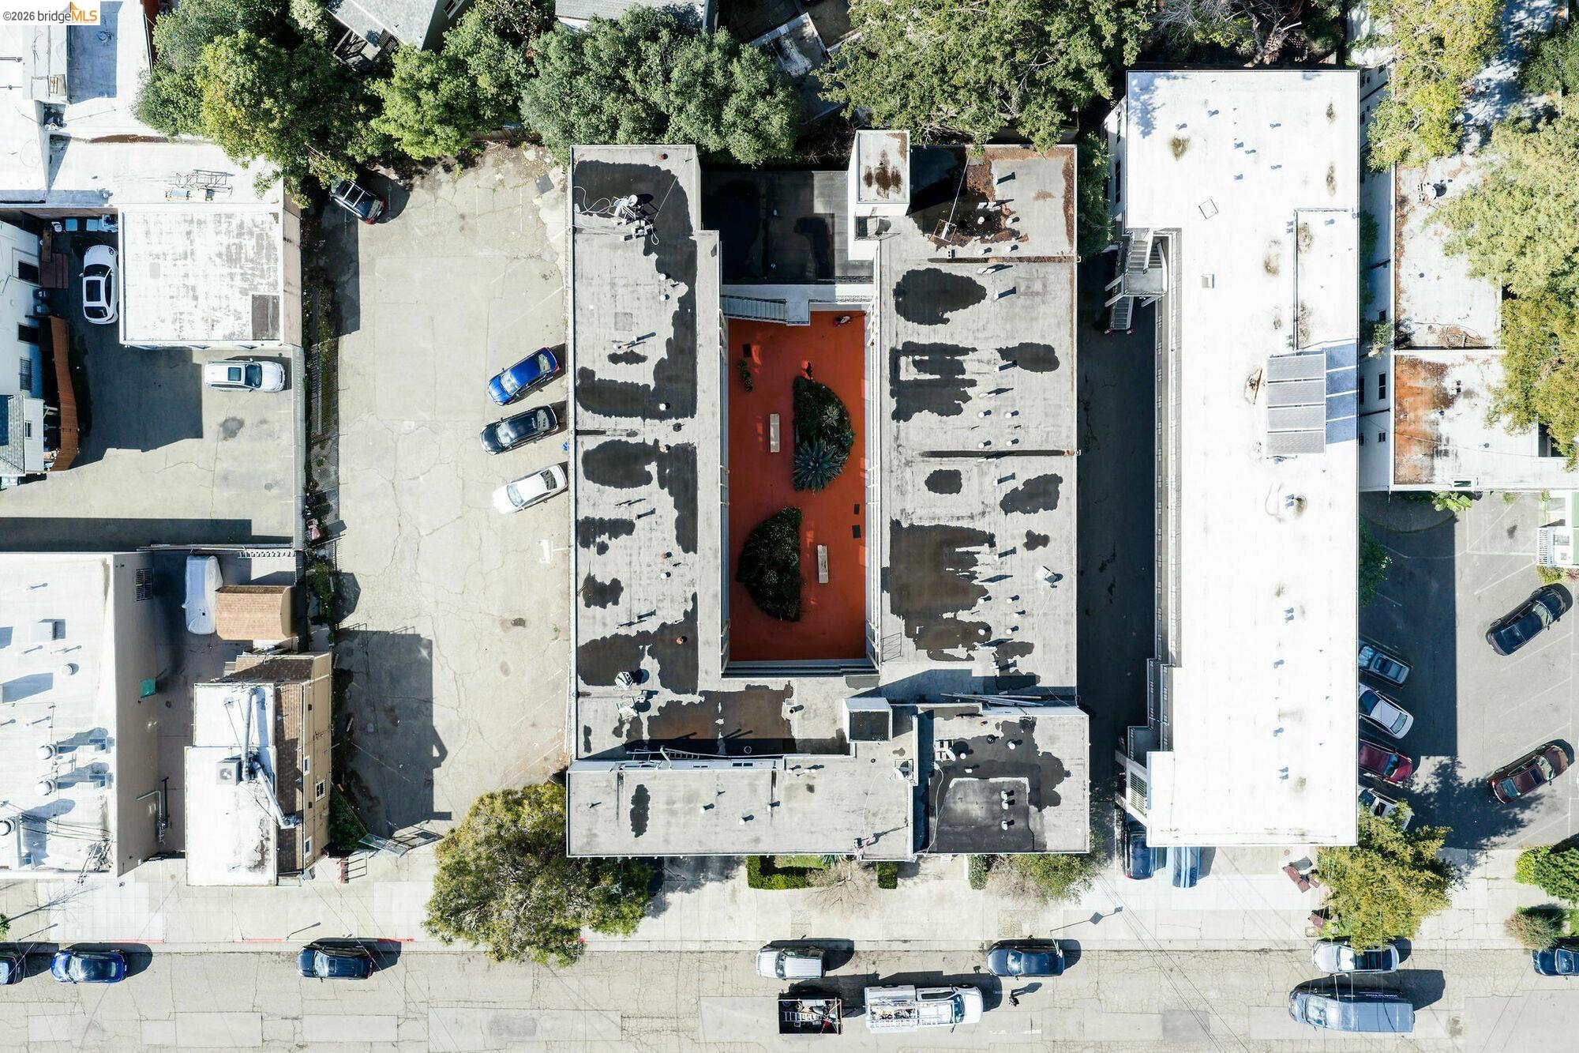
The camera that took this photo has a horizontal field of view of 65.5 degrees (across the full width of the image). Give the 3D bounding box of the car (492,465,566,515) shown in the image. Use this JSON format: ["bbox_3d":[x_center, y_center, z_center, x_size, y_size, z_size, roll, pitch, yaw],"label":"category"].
[{"bbox_3d":[-15.950,-2.246,75.262,4.720,1.450,1.810,-23,90,0],"label":"car"}]

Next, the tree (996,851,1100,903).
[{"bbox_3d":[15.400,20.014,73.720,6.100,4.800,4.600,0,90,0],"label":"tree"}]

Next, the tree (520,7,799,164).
[{"bbox_3d":[-7.450,-25.050,70.500,15.900,12.000,8.300,0,90,0],"label":"tree"}]

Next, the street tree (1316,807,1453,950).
[{"bbox_3d":[33.900,20.027,71.620,8.000,9.000,8.100,0,90,0],"label":"street tree"}]

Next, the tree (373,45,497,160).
[{"bbox_3d":[-20.300,-24.378,72.104,7.200,7.500,6.600,0,90,0],"label":"tree"}]

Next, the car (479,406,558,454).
[{"bbox_3d":[-16.760,-5.950,75.770,4.800,1.460,1.800,-22,90,0],"label":"car"}]

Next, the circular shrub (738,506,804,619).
[{"bbox_3d":[-1.230,2.270,75.500,4.000,1.100,6.950,0,90,0],"label":"circular shrub"}]

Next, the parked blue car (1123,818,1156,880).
[{"bbox_3d":[21.500,19.205,75.290,1.850,1.650,4.600,0,90,0],"label":"parked blue car"}]

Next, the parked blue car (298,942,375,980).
[{"bbox_3d":[-28.050,26.980,75.700,4.600,1.600,1.800,0,90,0],"label":"parked blue car"}]

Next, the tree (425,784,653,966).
[{"bbox_3d":[-14.400,20.125,71.871,13.000,8.500,10.500,0,90,0],"label":"tree"}]

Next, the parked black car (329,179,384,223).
[{"bbox_3d":[-27.280,-20.610,75.700,4.600,1.620,1.820,33,90,0],"label":"parked black car"}]

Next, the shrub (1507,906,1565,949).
[{"bbox_3d":[45.850,24.800,75.850,3.000,1.400,2.500,0,90,0],"label":"shrub"}]

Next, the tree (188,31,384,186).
[{"bbox_3d":[-29.000,-24.100,71.500,10.100,10.000,7.800,0,90,0],"label":"tree"}]

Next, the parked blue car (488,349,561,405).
[{"bbox_3d":[-16.350,-9.156,75.220,4.620,1.450,1.800,-31,90,0],"label":"parked blue car"}]

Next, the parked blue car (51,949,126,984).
[{"bbox_3d":[-43.300,27.280,75.770,4.600,1.480,1.790,0,90,0],"label":"parked blue car"}]

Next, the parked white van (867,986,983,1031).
[{"bbox_3d":[8.250,29.307,75.026,7.100,2.300,2.350,-1,90,0],"label":"parked white van"}]

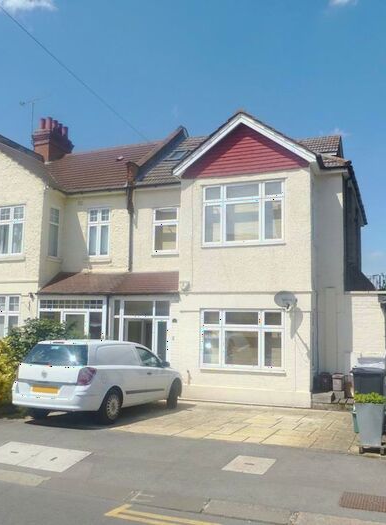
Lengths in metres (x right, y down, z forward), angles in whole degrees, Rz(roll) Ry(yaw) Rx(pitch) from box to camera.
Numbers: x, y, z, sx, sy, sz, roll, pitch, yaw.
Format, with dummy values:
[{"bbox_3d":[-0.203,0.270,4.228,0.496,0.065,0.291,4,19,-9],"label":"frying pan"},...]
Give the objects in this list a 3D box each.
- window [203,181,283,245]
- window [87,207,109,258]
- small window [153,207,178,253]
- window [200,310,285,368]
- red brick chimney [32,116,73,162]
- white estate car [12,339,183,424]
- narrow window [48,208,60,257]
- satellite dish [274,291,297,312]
[{"bbox_3d":[1.223,-1.198,12.008,2.051,1.546,0.110,-2,-6,21],"label":"window"},{"bbox_3d":[-2.846,-0.900,14.702,0.740,1.493,0.110,-2,-6,21],"label":"window"},{"bbox_3d":[-0.800,-0.927,14.533,0.864,1.433,0.120,-2,-9,23],"label":"small window"},{"bbox_3d":[1.226,1.939,12.128,2.178,1.495,0.130,-2,-9,23],"label":"window"},{"bbox_3d":[-6.077,-5.029,21.221,0.900,2.000,1.650,-2,-9,23],"label":"red brick chimney"},{"bbox_3d":[-1.667,2.395,10.370,1.800,1.490,4.500,-2,-9,23],"label":"white estate car"},{"bbox_3d":[-4.180,-0.884,14.625,0.110,1.488,0.457,-2,-6,21],"label":"narrow window"},{"bbox_3d":[2.184,0.909,11.456,0.520,0.460,0.380,1,-8,5],"label":"satellite dish"}]

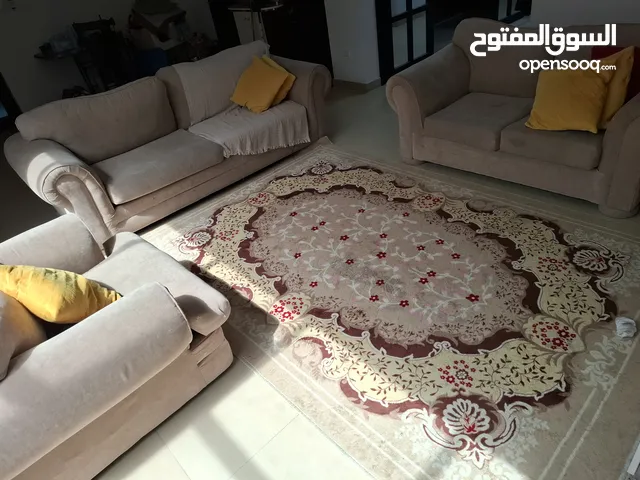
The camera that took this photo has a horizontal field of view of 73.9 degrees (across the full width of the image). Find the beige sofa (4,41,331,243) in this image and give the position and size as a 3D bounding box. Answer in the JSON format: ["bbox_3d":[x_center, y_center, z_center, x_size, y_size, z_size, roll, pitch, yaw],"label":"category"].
[{"bbox_3d":[-1.026,-0.869,3.342,2.308,0.794,0.933,-34,42,-31],"label":"beige sofa"}]

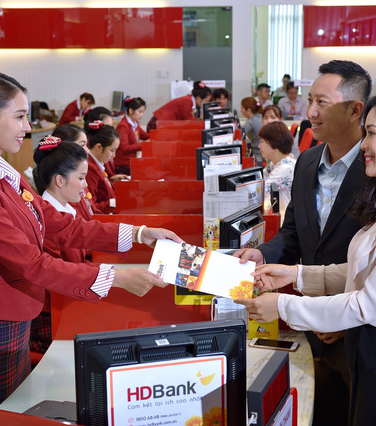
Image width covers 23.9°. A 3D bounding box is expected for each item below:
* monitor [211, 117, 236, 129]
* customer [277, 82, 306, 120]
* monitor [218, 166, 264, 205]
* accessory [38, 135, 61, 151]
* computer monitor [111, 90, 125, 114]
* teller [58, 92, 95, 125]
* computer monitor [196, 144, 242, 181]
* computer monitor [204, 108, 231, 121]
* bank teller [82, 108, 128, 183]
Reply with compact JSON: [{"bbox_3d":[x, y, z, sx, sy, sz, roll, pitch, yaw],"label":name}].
[{"bbox_3d":[0.275,-0.549,6.942,0.190,0.380,0.370,9,14,40],"label":"monitor"},{"bbox_3d":[1.350,-1.094,11.654,0.460,1.180,0.680,1,11,7],"label":"customer"},{"bbox_3d":[0.280,-0.019,4.480,0.190,0.390,0.380,8,13,37],"label":"monitor"},{"bbox_3d":[-0.499,-0.252,3.200,0.075,0.058,0.085,-11,11,-10],"label":"accessory"},{"bbox_3d":[-0.930,-1.437,11.690,0.190,0.350,0.350,-5,12,-25],"label":"computer monitor"},{"bbox_3d":[-1.500,-1.038,12.112,0.720,1.170,0.500,5,11,25],"label":"teller"},{"bbox_3d":[0.205,-0.225,5.601,0.380,0.390,0.190,-9,13,-39],"label":"computer monitor"},{"bbox_3d":[0.315,-0.851,9.014,0.190,0.390,0.380,9,13,39],"label":"computer monitor"},{"bbox_3d":[-0.600,-0.172,7.034,0.720,1.290,0.500,2,11,12],"label":"bank teller"}]

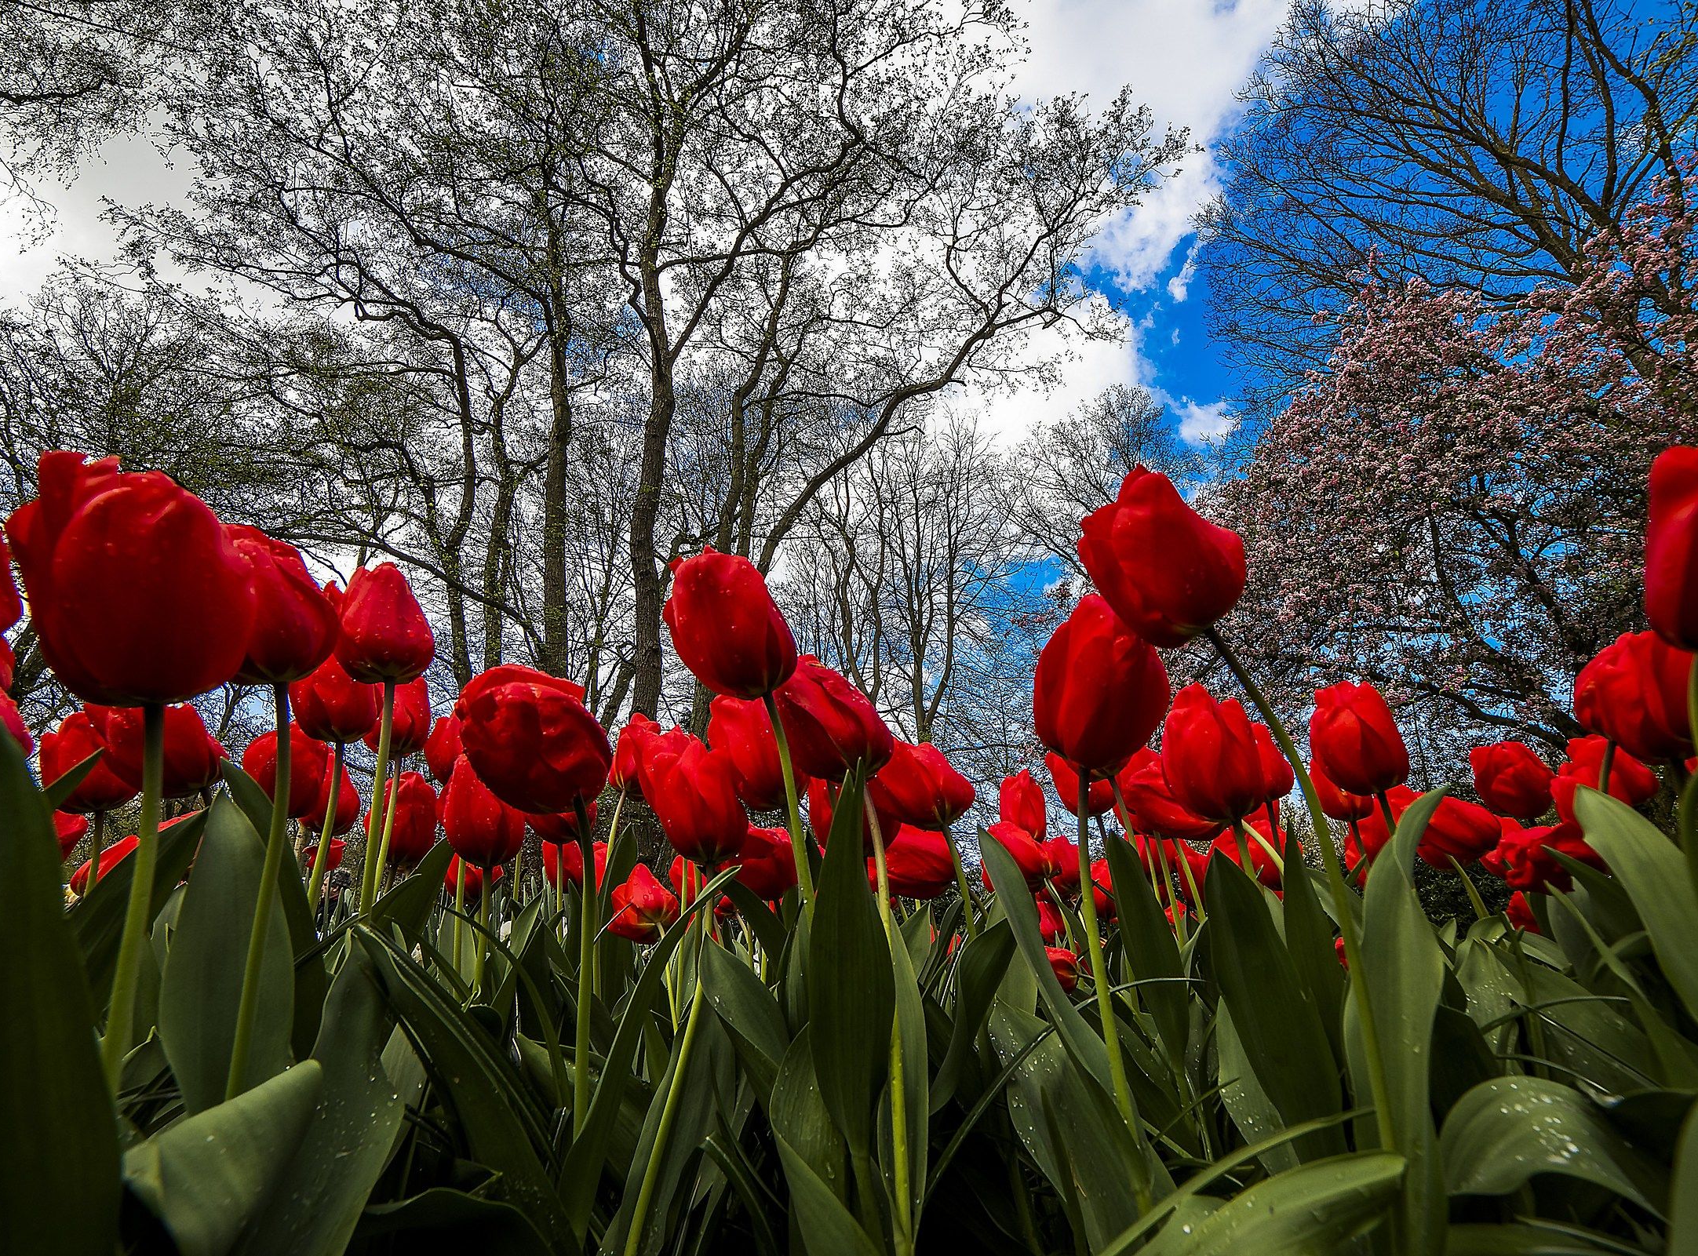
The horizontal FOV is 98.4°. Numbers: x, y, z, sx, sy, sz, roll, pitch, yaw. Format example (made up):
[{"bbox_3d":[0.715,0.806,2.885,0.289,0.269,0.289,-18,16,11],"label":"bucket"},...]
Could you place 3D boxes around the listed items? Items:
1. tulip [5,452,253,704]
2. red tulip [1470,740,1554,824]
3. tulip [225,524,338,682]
[{"bbox_3d":[-0.227,-0.017,0.235,0.057,0.084,0.057,-19,-18,0],"label":"tulip"},{"bbox_3d":[0.640,0.148,0.708,0.059,0.075,0.059,-5,-23,0],"label":"red tulip"},{"bbox_3d":[-0.300,-0.013,0.386,0.052,0.085,0.052,-13,-9,0],"label":"tulip"}]

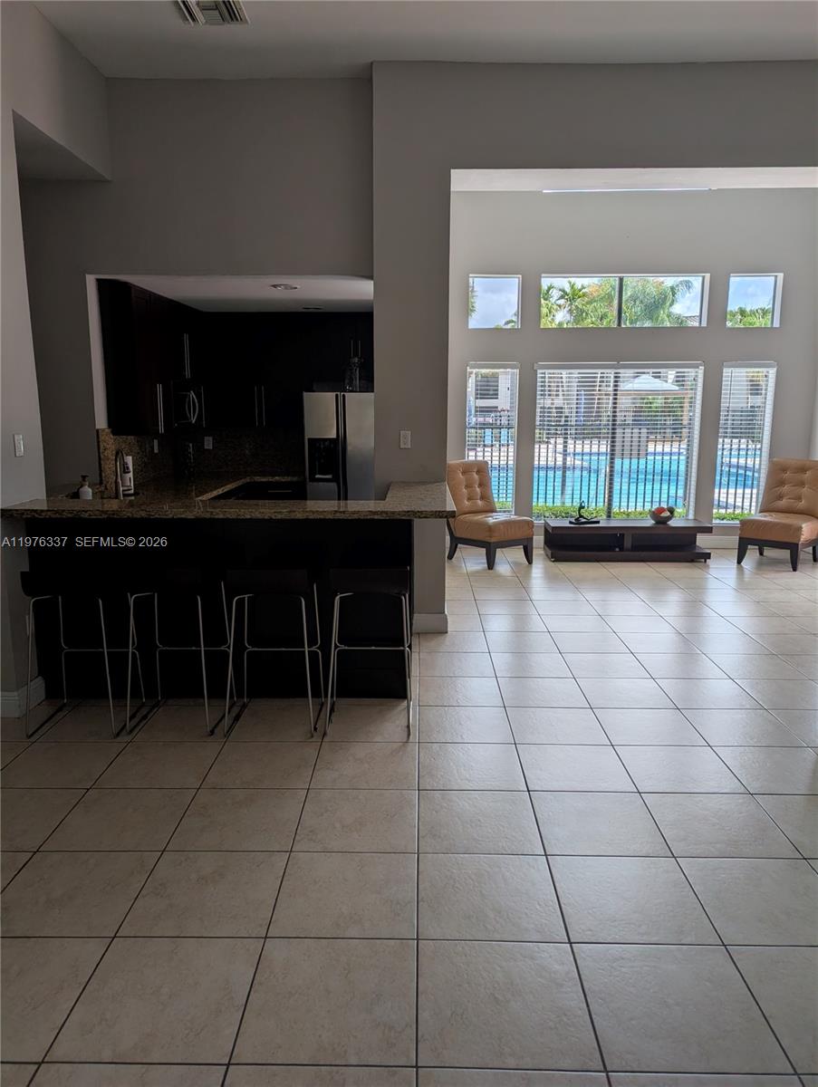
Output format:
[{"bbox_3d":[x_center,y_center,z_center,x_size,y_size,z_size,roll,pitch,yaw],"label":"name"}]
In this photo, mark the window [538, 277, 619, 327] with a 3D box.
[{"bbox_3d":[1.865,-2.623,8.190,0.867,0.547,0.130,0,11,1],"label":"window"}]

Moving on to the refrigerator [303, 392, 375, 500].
[{"bbox_3d":[-0.504,-0.588,7.223,0.860,1.700,0.800,0,11,1],"label":"refrigerator"}]

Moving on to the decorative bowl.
[{"bbox_3d":[2.673,-0.299,7.969,0.260,0.165,0.260,0,11,1],"label":"decorative bowl"}]

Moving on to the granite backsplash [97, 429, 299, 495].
[{"bbox_3d":[-1.550,-0.747,6.457,1.220,0.470,2.400,0,11,1],"label":"granite backsplash"}]

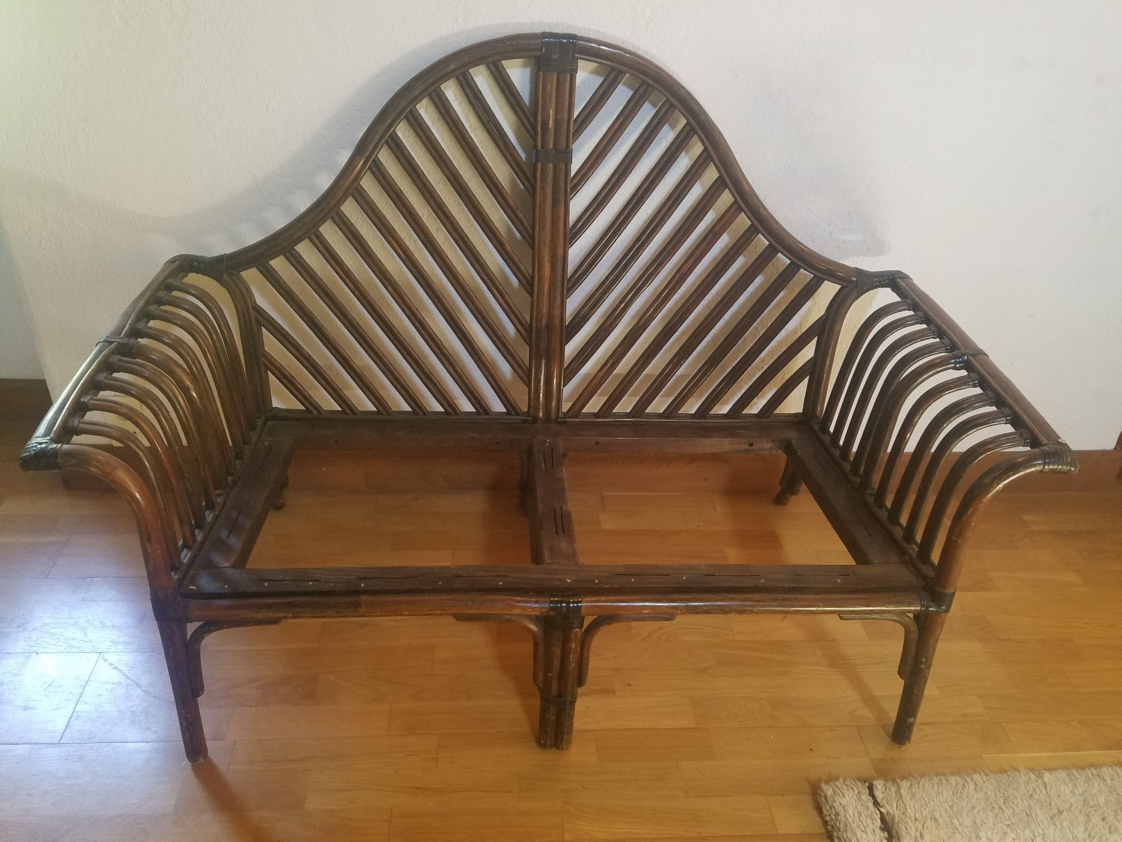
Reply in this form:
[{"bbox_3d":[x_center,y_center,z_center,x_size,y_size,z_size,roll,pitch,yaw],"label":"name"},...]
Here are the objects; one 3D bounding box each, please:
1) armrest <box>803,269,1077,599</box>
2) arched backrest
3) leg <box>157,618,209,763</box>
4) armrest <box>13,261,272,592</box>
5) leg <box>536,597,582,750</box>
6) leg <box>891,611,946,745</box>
[{"bbox_3d":[0.647,-0.003,1.543,0.170,0.298,0.667,0,29,-5],"label":"armrest"},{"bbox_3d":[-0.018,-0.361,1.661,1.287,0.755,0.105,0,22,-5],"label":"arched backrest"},{"bbox_3d":[-0.579,0.419,1.300,0.044,0.292,0.044,1,29,-6],"label":"leg"},{"bbox_3d":[-0.651,-0.013,1.427,0.170,0.298,0.667,0,29,-5],"label":"armrest"},{"bbox_3d":[-0.004,0.414,1.345,0.059,0.318,0.049,0,29,-5],"label":"leg"},{"bbox_3d":[0.591,0.431,1.405,0.044,0.292,0.044,-3,30,-3],"label":"leg"}]

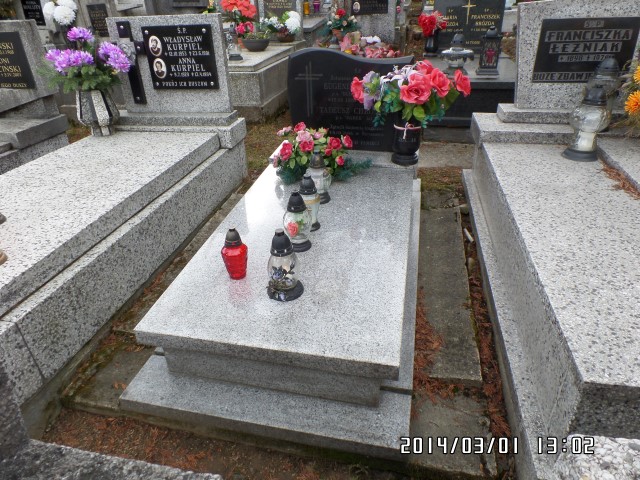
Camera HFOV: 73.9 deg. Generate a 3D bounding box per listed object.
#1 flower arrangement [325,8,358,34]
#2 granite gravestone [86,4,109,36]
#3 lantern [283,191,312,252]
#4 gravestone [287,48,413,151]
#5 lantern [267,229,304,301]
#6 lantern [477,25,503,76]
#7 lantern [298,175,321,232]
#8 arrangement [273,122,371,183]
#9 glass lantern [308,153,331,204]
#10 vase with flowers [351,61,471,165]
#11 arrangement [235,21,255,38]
[{"bbox_3d":[0.254,-2.582,5.023,0.400,0.280,0.340,5,33,11],"label":"flower arrangement"},{"bbox_3d":[-2.939,-2.942,5.690,0.280,0.430,0.080,5,33,11],"label":"granite gravestone"},{"bbox_3d":[-0.090,-0.083,1.805,0.123,0.256,0.123,-2,33,1],"label":"lantern"},{"bbox_3d":[0.192,-0.908,2.783,0.790,0.630,0.090,5,33,12],"label":"gravestone"},{"bbox_3d":[-0.137,0.079,1.556,0.130,0.256,0.130,5,33,11],"label":"lantern"},{"bbox_3d":[1.589,-1.747,3.993,0.200,0.390,0.200,5,33,11],"label":"lantern"},{"bbox_3d":[-0.040,-0.169,1.935,0.095,0.256,0.095,-2,33,1],"label":"lantern"},{"bbox_3d":[0.008,-0.512,2.435,0.520,0.290,0.340,5,33,11],"label":"arrangement"},{"bbox_3d":[0.000,-0.318,2.165,0.118,0.256,0.118,-2,33,1],"label":"glass lantern"},{"bbox_3d":[0.512,-0.734,2.482,0.640,0.570,0.450,5,33,11],"label":"vase with flowers"},{"bbox_3d":[-0.940,-2.621,5.294,0.250,0.210,0.220,5,33,11],"label":"arrangement"}]

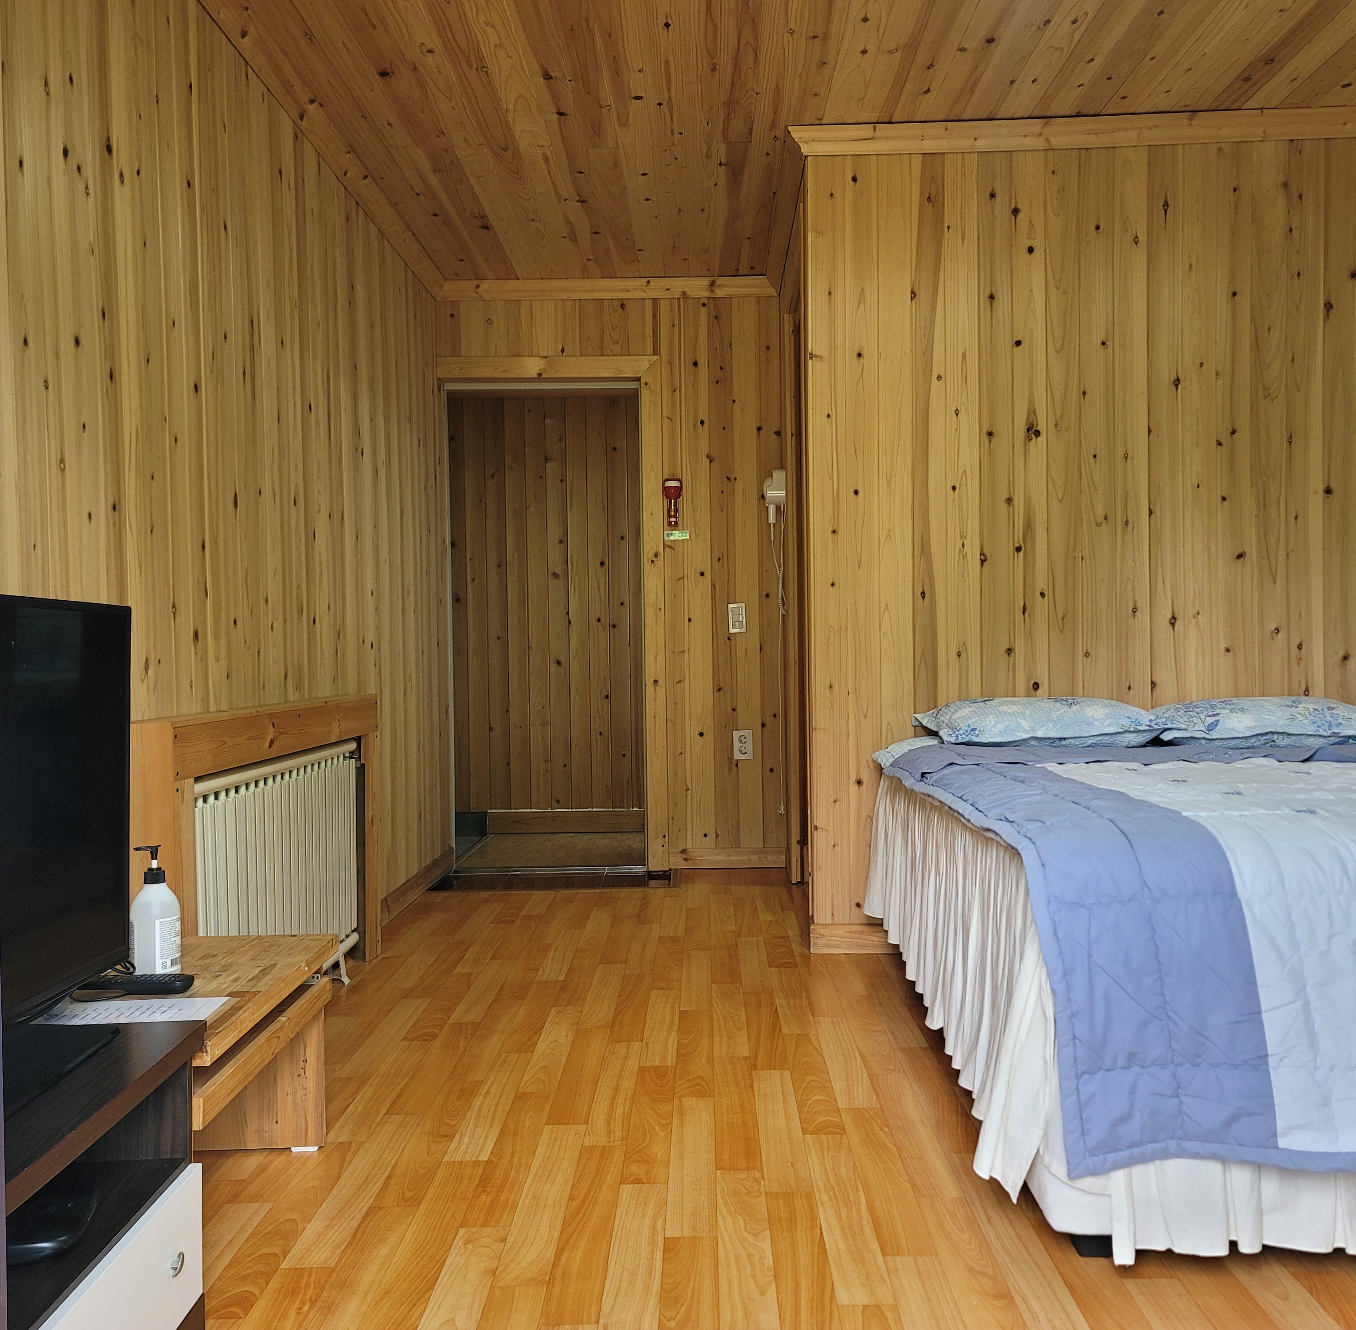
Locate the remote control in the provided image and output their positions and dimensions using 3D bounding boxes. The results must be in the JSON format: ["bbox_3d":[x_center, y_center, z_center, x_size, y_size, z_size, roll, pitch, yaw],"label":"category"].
[{"bbox_3d":[-0.886,0.518,2.080,0.200,0.022,0.048,-1,1,3],"label":"remote control"}]

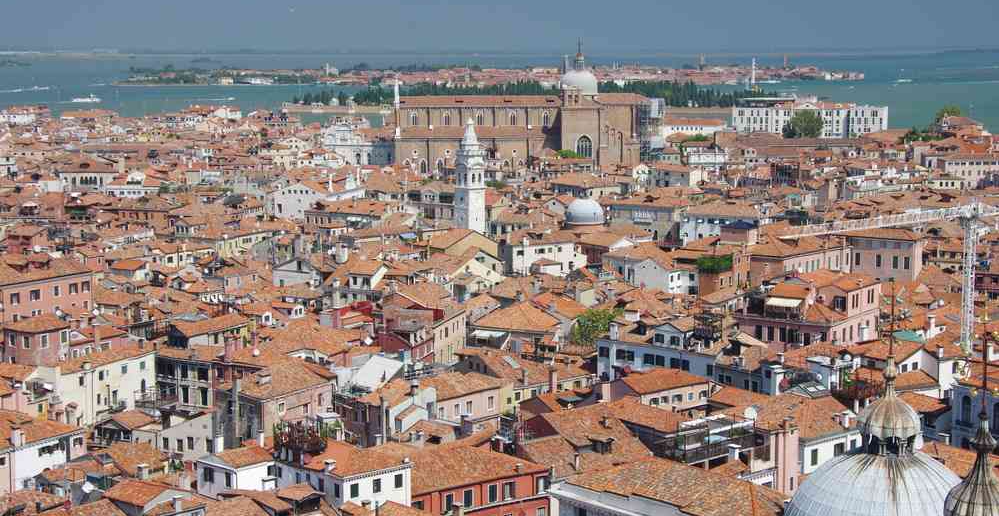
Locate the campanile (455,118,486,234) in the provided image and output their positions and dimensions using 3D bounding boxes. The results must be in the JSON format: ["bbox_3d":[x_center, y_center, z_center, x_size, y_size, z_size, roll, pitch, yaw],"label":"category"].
[{"bbox_3d":[-6.700,-9.986,369.947,5.300,43.600,5.300,-6,10,-39],"label":"campanile"}]

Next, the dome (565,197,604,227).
[{"bbox_3d":[19.700,-10.815,373.872,8.800,6.300,8.800,0,8,0],"label":"dome"}]

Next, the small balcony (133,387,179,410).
[{"bbox_3d":[-50.000,20.613,234.107,4.300,1.600,5.200,4,9,29],"label":"small balcony"}]

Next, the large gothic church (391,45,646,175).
[{"bbox_3d":[9.000,-54.611,641.426,102.000,60.000,46.000,0,8,0],"label":"large gothic church"}]

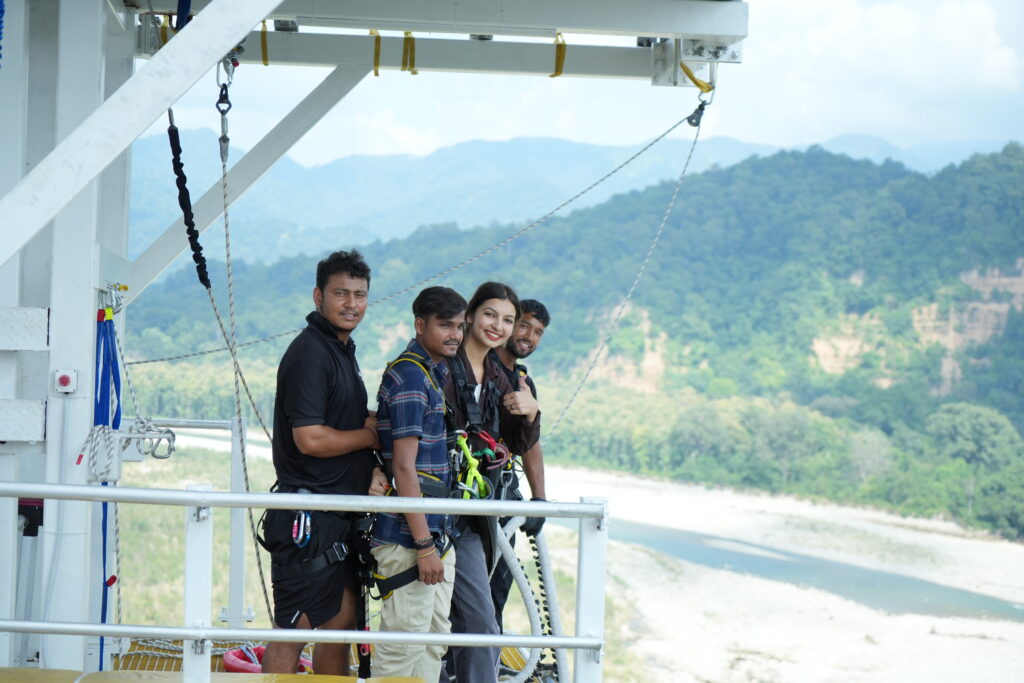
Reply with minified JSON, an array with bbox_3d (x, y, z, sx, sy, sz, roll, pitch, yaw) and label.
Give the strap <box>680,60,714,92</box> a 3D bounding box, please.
[{"bbox_3d":[0.843,-1.211,9.100,0.165,0.147,0.070,2,1,-2],"label":"strap"}]

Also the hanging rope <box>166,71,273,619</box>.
[{"bbox_3d":[-1.131,0.012,7.700,0.420,2.150,0.300,2,1,-2],"label":"hanging rope"}]

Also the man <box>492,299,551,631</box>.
[{"bbox_3d":[-0.014,0.657,7.700,0.360,1.640,0.500,3,1,32],"label":"man"}]

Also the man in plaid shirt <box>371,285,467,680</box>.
[{"bbox_3d":[-0.324,0.641,6.750,0.340,1.660,0.480,3,1,25],"label":"man in plaid shirt"}]

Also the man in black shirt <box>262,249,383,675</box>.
[{"bbox_3d":[-0.581,0.588,6.100,0.380,1.740,0.520,2,1,18],"label":"man in black shirt"}]

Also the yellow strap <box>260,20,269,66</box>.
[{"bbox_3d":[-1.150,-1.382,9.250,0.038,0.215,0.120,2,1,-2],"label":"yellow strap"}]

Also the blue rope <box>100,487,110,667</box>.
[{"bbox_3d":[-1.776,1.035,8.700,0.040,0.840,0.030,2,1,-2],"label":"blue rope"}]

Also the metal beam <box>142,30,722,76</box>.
[{"bbox_3d":[-0.372,-1.349,9.330,2.720,0.145,0.145,2,1,-2],"label":"metal beam"}]

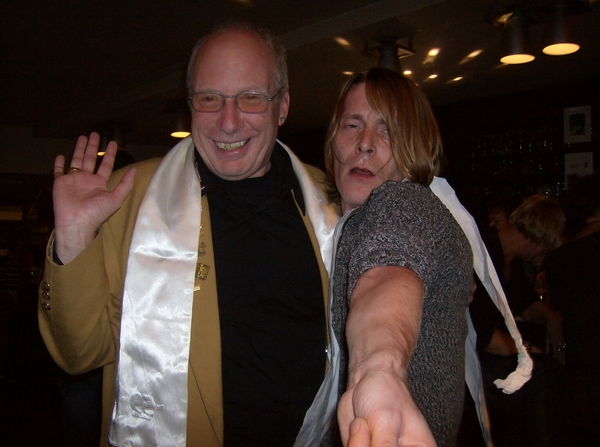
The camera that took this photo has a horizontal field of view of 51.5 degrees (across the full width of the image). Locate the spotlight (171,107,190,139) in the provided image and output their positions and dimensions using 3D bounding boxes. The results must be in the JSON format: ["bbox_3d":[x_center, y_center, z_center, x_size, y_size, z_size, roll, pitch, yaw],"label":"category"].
[{"bbox_3d":[-1.197,-1.024,6.250,0.195,0.280,0.195,1,-3,0],"label":"spotlight"}]

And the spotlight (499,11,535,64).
[{"bbox_3d":[1.289,-1.111,3.700,0.200,0.285,0.200,1,-3,0],"label":"spotlight"}]

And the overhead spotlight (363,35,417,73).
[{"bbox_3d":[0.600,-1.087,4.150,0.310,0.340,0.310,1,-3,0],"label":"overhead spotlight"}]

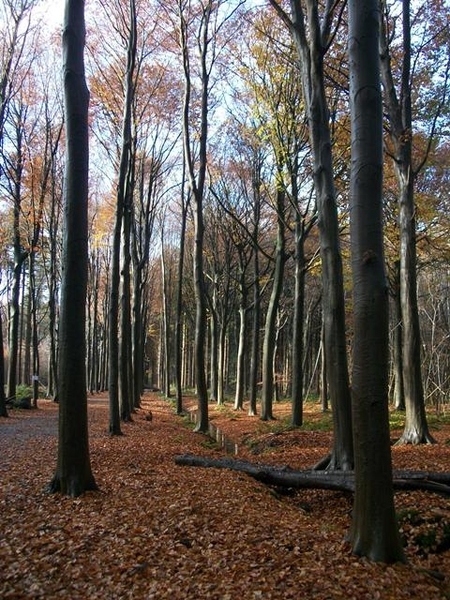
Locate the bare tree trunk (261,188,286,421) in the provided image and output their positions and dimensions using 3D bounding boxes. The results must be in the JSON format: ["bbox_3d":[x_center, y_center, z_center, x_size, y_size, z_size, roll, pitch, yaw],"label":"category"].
[{"bbox_3d":[1.672,0.047,19.204,0.800,8.090,0.450,0,-7,0],"label":"bare tree trunk"}]

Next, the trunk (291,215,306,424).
[{"bbox_3d":[2.288,0.612,17.196,0.400,6.450,0.360,0,-7,0],"label":"trunk"}]

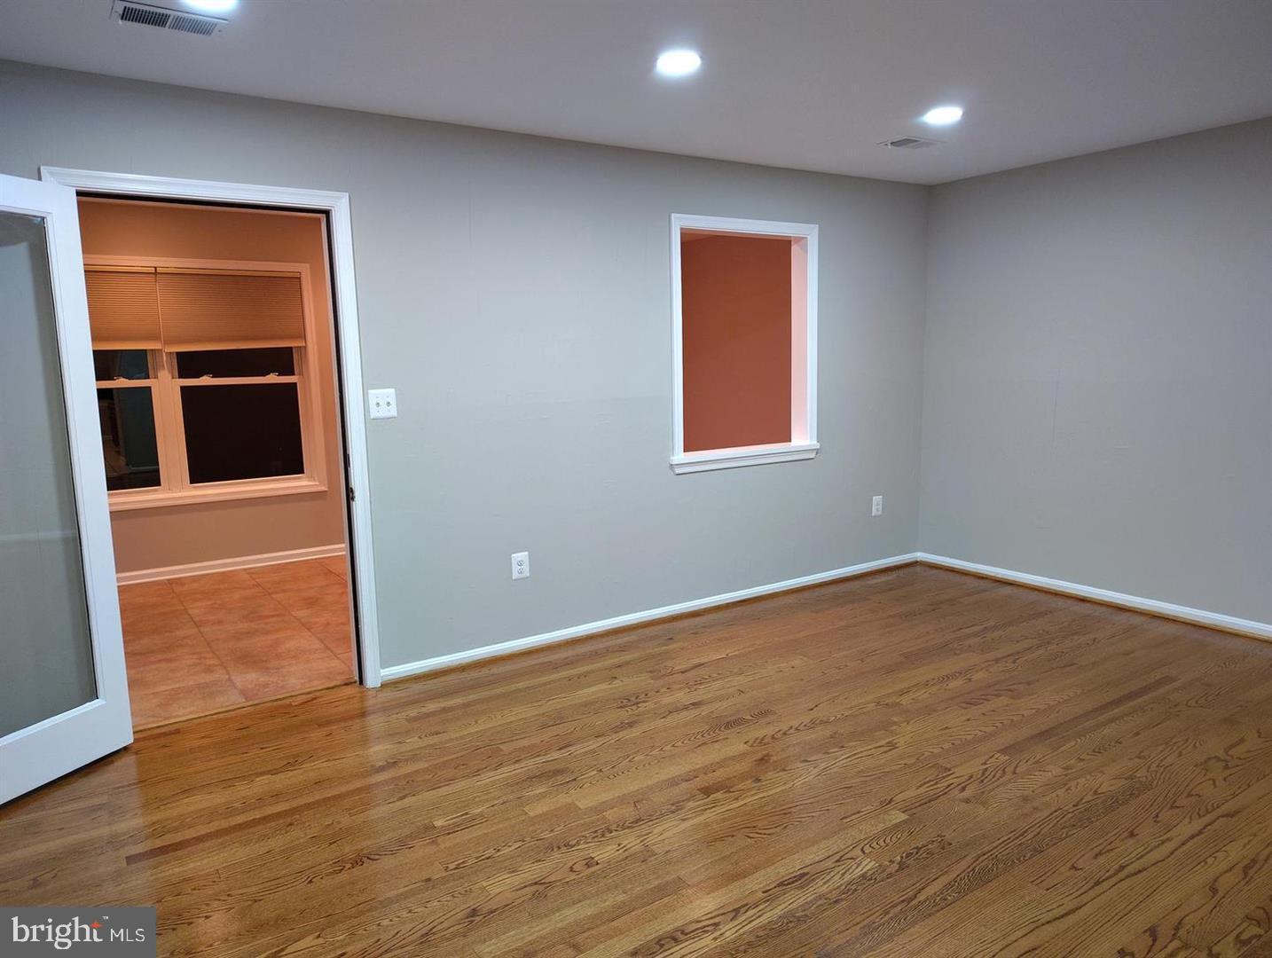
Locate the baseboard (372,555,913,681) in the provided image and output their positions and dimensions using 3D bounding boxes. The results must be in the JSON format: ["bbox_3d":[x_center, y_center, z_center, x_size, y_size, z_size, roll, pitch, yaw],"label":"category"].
[{"bbox_3d":[0.385,0.698,4.891,3.635,0.066,0.015,-7,10,-34],"label":"baseboard"}]

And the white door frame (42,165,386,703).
[{"bbox_3d":[-1.610,-0.080,3.500,1.041,2.098,0.144,-7,10,-34],"label":"white door frame"}]

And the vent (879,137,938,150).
[{"bbox_3d":[1.368,-1.668,4.413,0.284,0.015,0.190,-7,10,-34],"label":"vent"}]

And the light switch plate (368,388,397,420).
[{"bbox_3d":[-1.077,-0.320,3.761,0.117,0.120,0.012,-7,10,-34],"label":"light switch plate"}]

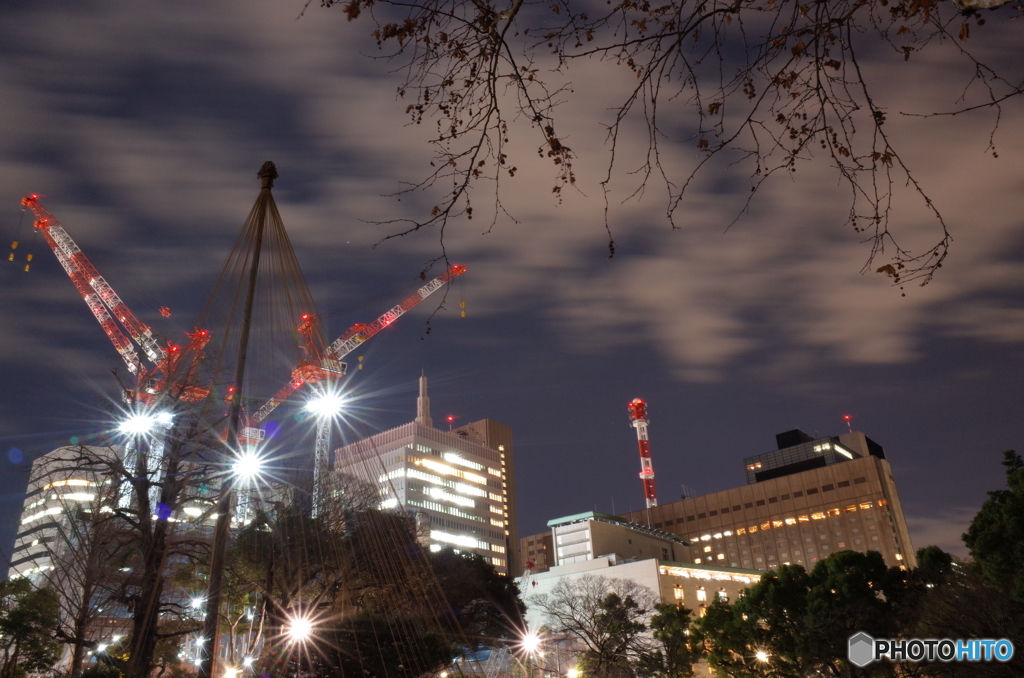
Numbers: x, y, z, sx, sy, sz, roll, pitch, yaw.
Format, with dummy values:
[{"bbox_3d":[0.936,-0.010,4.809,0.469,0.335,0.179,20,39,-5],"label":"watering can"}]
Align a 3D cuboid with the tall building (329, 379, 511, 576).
[{"bbox_3d":[-26.980,67.566,237.493,36.000,104.000,41.000,-23,-33,33],"label":"tall building"}]

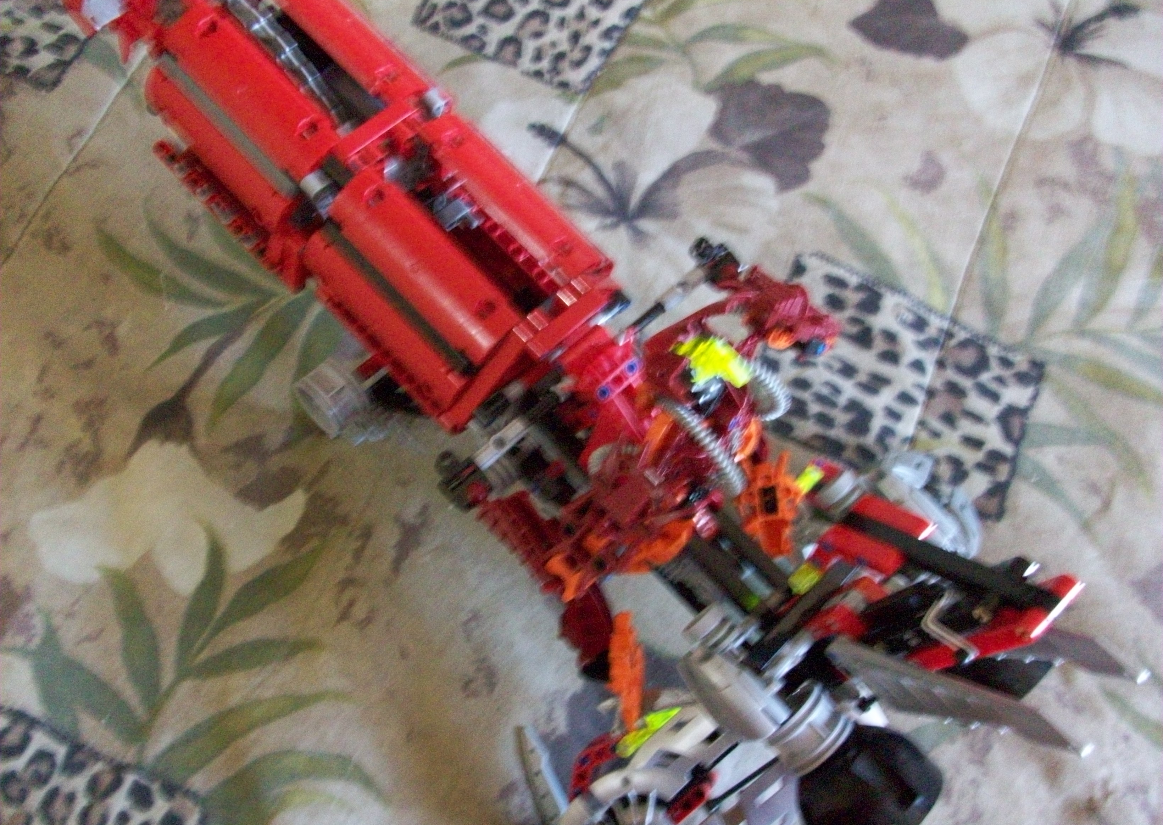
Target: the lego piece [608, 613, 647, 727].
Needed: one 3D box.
[{"bbox_3d":[0.018,0.104,0.458,0.015,0.022,0.047,-1,72,0],"label":"lego piece"}]

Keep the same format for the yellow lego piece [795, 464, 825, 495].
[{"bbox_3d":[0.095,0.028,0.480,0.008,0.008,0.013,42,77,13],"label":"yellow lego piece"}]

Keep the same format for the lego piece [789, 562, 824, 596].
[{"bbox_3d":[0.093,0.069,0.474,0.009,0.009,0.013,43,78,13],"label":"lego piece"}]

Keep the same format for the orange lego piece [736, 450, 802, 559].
[{"bbox_3d":[0.077,0.038,0.472,0.025,0.016,0.043,0,72,1],"label":"orange lego piece"}]

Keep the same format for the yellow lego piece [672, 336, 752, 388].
[{"bbox_3d":[0.053,-0.021,0.462,0.031,0.016,0.017,22,74,8],"label":"yellow lego piece"}]

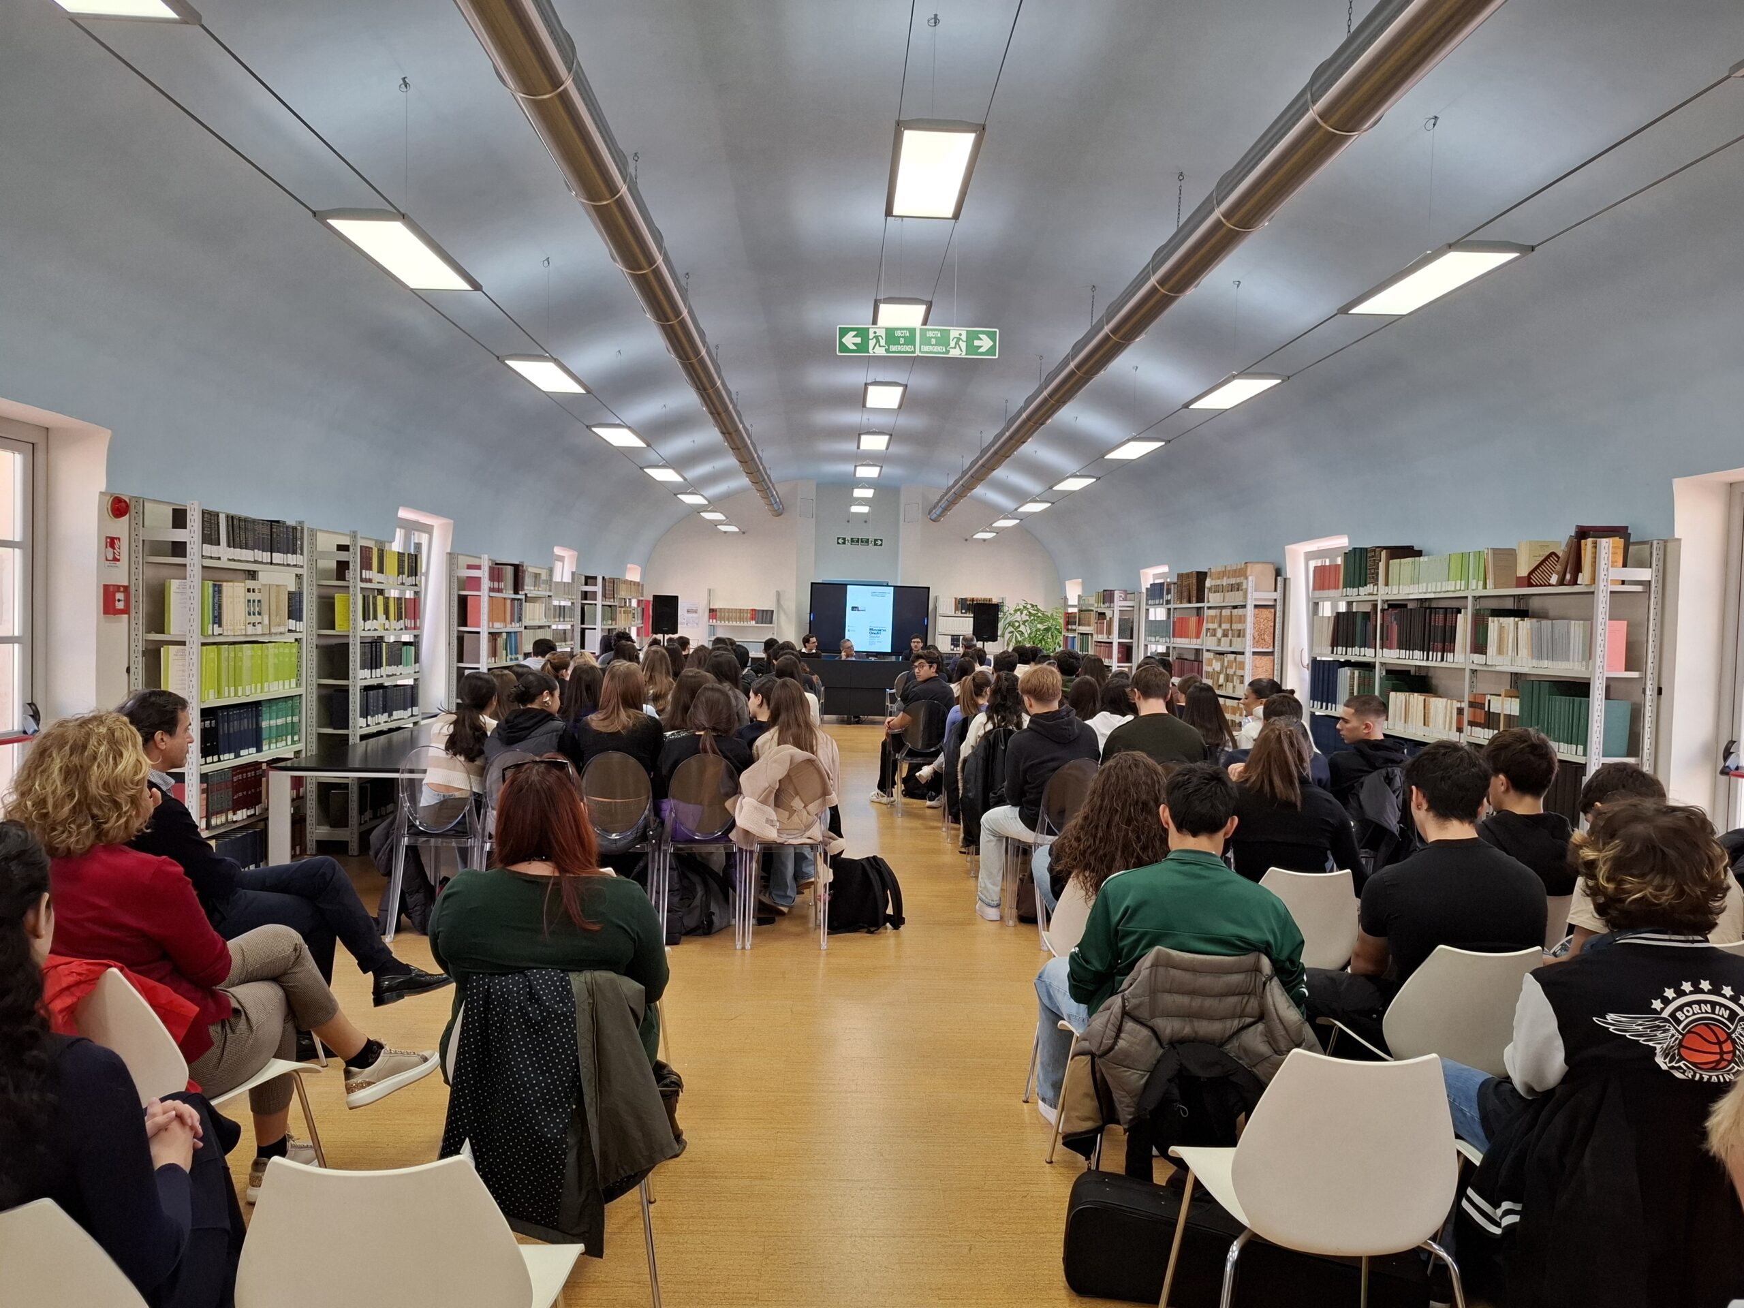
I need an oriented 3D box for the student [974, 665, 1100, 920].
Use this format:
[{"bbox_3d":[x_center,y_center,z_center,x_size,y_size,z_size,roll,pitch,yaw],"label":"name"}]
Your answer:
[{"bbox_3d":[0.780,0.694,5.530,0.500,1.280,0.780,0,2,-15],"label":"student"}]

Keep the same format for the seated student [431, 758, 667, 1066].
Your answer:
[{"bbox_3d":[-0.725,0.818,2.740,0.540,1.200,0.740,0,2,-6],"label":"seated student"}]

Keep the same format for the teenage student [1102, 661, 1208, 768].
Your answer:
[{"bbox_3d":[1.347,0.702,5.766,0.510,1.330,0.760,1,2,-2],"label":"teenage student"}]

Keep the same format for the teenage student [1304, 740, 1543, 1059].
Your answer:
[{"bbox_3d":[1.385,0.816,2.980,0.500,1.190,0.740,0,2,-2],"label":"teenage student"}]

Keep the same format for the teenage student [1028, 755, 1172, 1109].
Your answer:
[{"bbox_3d":[0.774,0.880,4.035,0.500,1.140,0.850,1,2,-12],"label":"teenage student"}]

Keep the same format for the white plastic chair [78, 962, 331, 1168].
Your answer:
[{"bbox_3d":[-1.617,1.045,2.651,0.540,0.770,0.540,3,2,31],"label":"white plastic chair"}]

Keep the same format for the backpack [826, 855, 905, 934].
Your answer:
[{"bbox_3d":[-0.045,1.153,5.660,0.370,0.355,0.310,0,2,-10],"label":"backpack"}]

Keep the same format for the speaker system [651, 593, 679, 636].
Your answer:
[{"bbox_3d":[-3.206,-0.599,18.000,0.390,0.600,0.360,1,2,-2],"label":"speaker system"}]

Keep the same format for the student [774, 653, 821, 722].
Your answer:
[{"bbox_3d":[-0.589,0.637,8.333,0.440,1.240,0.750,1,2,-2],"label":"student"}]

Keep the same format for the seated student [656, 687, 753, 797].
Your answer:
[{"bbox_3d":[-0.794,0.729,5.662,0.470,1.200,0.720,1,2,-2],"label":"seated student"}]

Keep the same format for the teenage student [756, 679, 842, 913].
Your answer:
[{"bbox_3d":[-0.369,0.757,5.996,0.460,1.230,0.880,2,2,0],"label":"teenage student"}]

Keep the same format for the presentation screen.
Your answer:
[{"bbox_3d":[-0.027,-0.577,19.250,1.970,1.150,0.100,1,2,-2],"label":"presentation screen"}]

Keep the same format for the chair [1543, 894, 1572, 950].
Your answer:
[{"bbox_3d":[2.061,1.046,3.926,0.530,0.775,0.520,1,2,-2],"label":"chair"}]

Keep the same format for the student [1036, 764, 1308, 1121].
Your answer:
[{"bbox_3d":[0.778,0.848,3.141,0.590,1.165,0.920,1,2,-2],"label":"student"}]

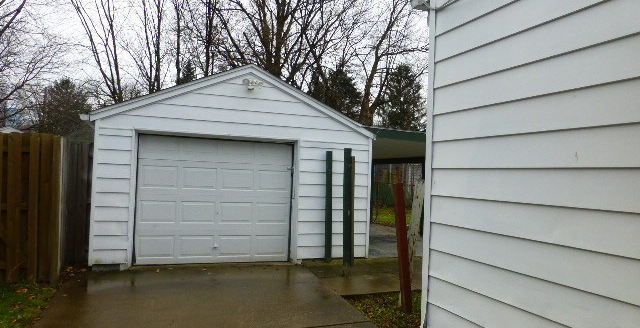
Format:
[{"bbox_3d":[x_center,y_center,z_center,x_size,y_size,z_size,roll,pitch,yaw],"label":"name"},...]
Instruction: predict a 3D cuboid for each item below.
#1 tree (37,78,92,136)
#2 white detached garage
[{"bbox_3d":[-13.809,-1.261,23.833,3.700,6.631,3.700,2,-3,0],"label":"tree"},{"bbox_3d":[-2.148,0.109,9.990,4.650,3.248,6.100,3,-3,-18],"label":"white detached garage"}]

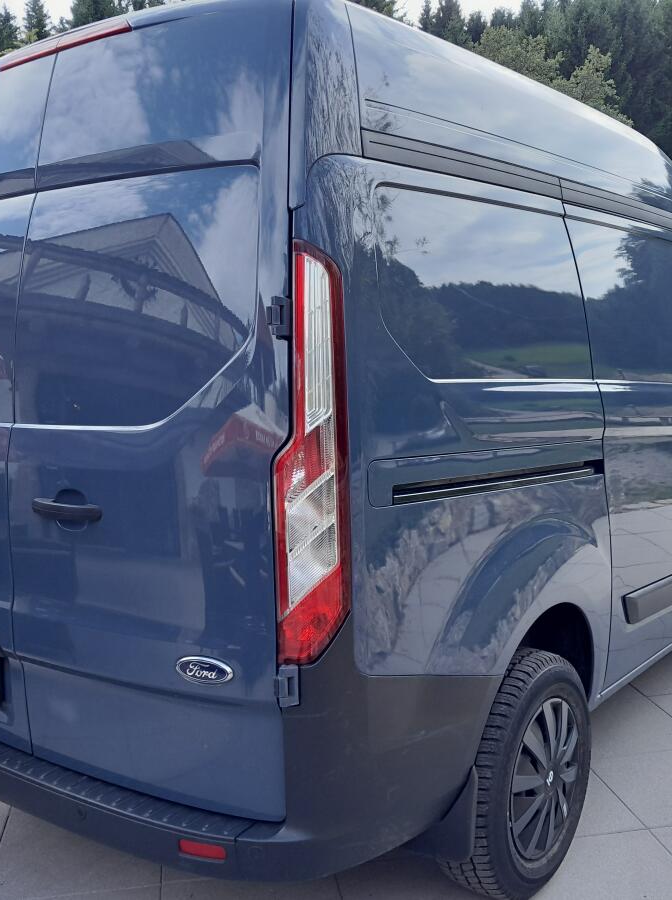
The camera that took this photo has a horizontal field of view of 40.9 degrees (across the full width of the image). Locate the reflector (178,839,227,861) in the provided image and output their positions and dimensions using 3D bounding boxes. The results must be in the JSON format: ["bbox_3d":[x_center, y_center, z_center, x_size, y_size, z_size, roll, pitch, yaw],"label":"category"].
[{"bbox_3d":[-0.284,0.842,1.894,0.125,0.040,0.020,2,8,28],"label":"reflector"}]

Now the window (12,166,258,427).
[{"bbox_3d":[-0.464,-0.326,1.992,0.720,0.570,0.055,3,-2,34],"label":"window"}]

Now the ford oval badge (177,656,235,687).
[{"bbox_3d":[-0.271,0.456,1.860,0.146,0.057,0.012,2,8,31],"label":"ford oval badge"}]

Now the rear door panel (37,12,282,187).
[{"bbox_3d":[-0.414,-0.762,2.005,0.730,0.340,0.060,3,-6,34],"label":"rear door panel"}]

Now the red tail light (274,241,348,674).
[{"bbox_3d":[-0.047,0.009,1.740,0.135,0.800,0.115,4,5,38],"label":"red tail light"}]

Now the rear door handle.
[{"bbox_3d":[-0.602,0.135,2.008,0.220,0.042,0.045,3,9,36],"label":"rear door handle"}]

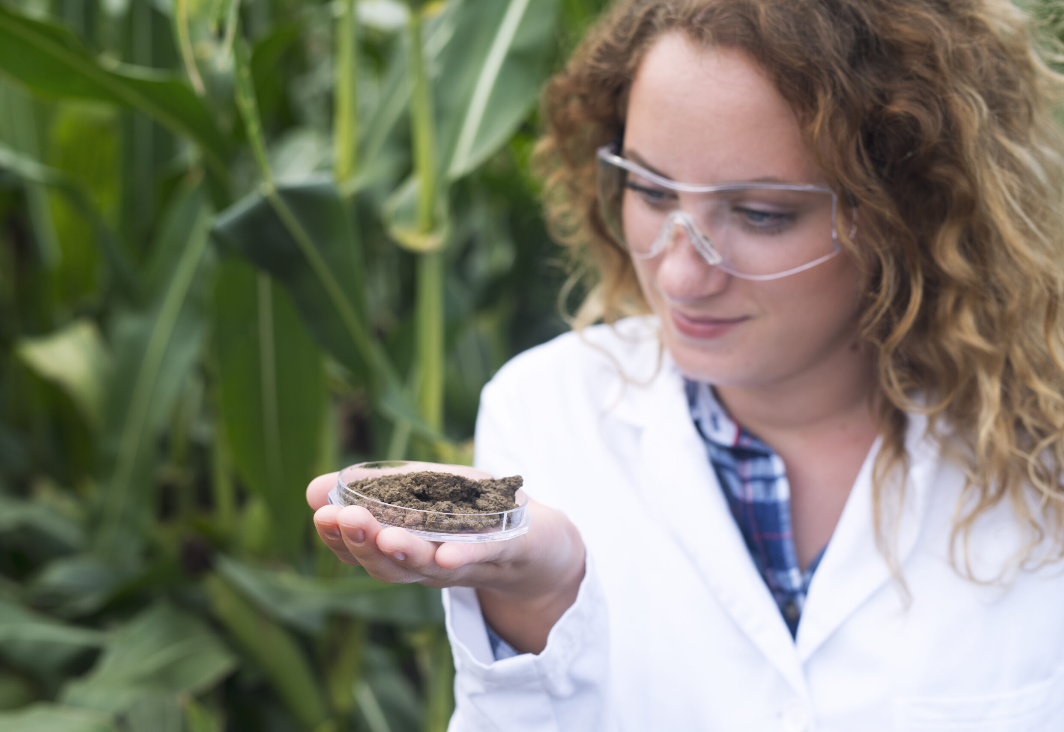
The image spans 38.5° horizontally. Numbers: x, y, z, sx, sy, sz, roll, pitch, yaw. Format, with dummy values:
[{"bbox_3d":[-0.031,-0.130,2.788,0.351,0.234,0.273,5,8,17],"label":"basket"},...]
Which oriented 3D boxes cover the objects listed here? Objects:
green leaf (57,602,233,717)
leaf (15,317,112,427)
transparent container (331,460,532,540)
[{"bbox_3d":[-0.399,0.303,1.580,0.180,0.110,0.100,0,8,0],"label":"green leaf"},{"bbox_3d":[-0.601,0.010,1.950,0.122,0.140,0.070,0,8,0],"label":"leaf"},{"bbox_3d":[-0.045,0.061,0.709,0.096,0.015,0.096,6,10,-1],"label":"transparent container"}]

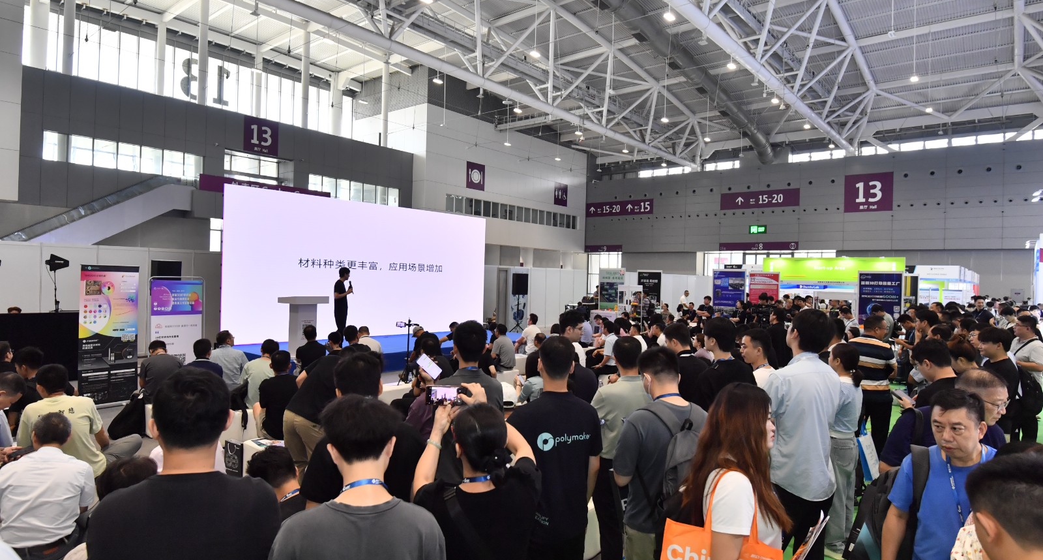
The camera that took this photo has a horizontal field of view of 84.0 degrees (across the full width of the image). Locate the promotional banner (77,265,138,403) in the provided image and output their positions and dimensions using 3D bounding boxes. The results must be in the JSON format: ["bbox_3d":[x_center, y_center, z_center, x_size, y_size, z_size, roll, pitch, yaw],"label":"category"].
[{"bbox_3d":[-6.023,0.811,8.485,0.170,2.040,0.830,2,1,25],"label":"promotional banner"}]

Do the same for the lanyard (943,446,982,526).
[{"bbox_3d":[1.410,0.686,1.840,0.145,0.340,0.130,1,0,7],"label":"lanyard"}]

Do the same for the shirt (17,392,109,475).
[{"bbox_3d":[-3.333,1.128,4.200,0.490,0.590,0.320,1,0,-24],"label":"shirt"}]

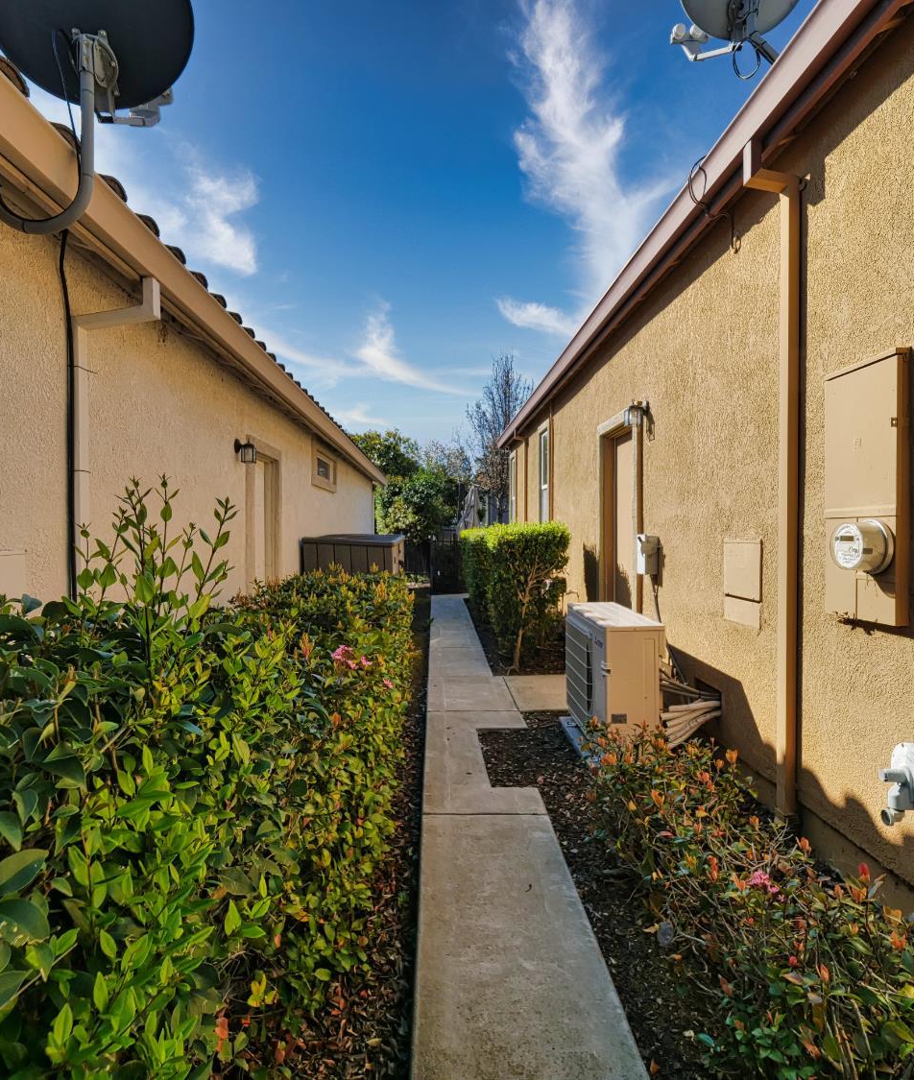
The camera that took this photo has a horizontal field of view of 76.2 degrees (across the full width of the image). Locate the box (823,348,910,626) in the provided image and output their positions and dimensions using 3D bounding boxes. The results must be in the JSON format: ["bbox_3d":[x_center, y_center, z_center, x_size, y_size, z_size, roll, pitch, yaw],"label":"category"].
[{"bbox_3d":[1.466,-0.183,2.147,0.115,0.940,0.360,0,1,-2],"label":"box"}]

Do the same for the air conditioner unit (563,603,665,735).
[{"bbox_3d":[1.010,0.894,3.848,0.350,0.790,0.955,0,1,-2],"label":"air conditioner unit"}]

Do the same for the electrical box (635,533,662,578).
[{"bbox_3d":[1.397,0.110,4.275,0.100,0.293,0.170,0,1,-2],"label":"electrical box"}]

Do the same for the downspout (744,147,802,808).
[{"bbox_3d":[1.400,-0.255,2.597,0.215,3.015,0.072,0,1,-2],"label":"downspout"}]

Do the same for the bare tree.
[{"bbox_3d":[1.339,-2.331,18.000,2.200,6.840,2.200,0,1,-2],"label":"bare tree"}]

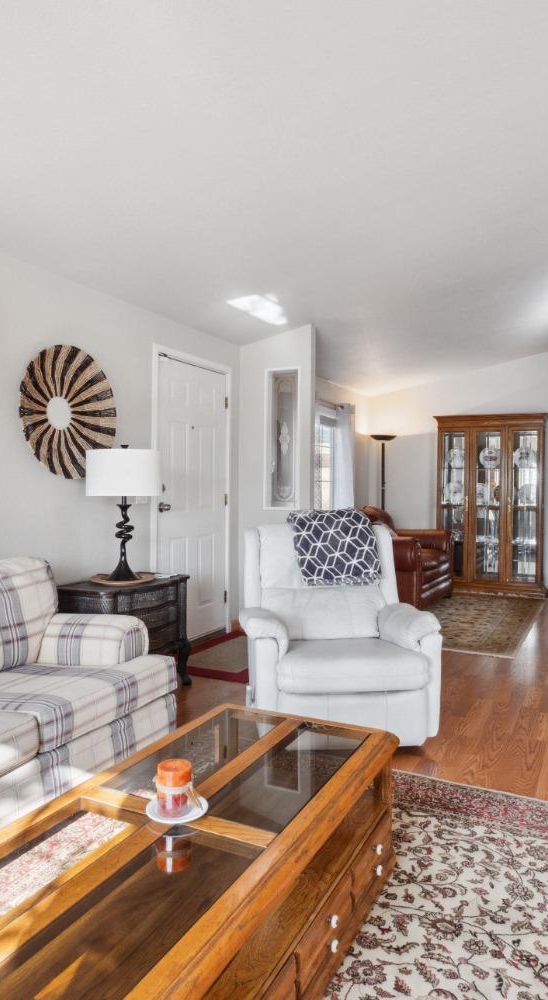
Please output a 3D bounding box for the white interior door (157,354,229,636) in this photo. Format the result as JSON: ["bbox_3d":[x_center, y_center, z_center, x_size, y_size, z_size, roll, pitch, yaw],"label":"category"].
[{"bbox_3d":[-0.607,0.020,4.750,0.050,2.060,0.905,0,0,27],"label":"white interior door"}]

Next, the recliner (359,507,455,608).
[{"bbox_3d":[1.240,0.550,6.550,0.960,1.000,0.970,1,1,31],"label":"recliner"}]

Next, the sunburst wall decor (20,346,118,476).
[{"bbox_3d":[-1.145,-0.484,3.460,0.090,0.730,0.730,1,1,27],"label":"sunburst wall decor"}]

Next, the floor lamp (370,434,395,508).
[{"bbox_3d":[1.315,0.127,7.480,0.300,1.800,0.300,0,1,10],"label":"floor lamp"}]

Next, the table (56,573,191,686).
[{"bbox_3d":[-0.835,0.793,3.570,0.410,0.660,0.650,1,1,27],"label":"table"}]

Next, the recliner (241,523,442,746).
[{"bbox_3d":[0.290,0.639,3.300,0.910,0.980,0.930,0,1,-6],"label":"recliner"}]

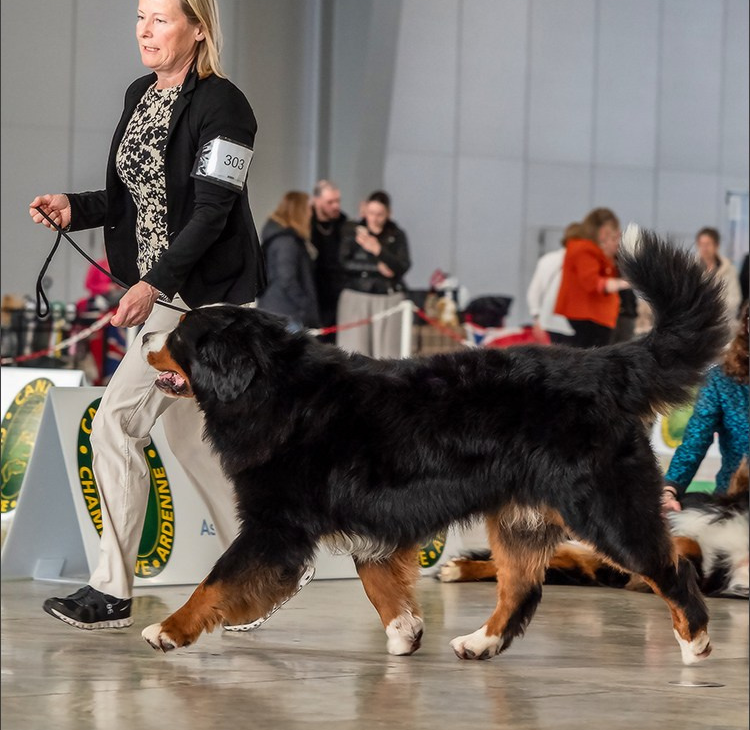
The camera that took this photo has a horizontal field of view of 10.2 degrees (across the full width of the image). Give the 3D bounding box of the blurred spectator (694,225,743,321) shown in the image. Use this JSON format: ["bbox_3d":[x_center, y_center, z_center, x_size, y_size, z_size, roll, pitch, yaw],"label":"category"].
[{"bbox_3d":[2.675,-0.301,34.007,0.500,1.615,0.340,2,1,9],"label":"blurred spectator"}]

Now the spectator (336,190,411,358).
[{"bbox_3d":[-0.026,-0.341,28.207,0.500,1.652,0.360,2,1,12],"label":"spectator"}]

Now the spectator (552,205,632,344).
[{"bbox_3d":[1.448,-0.271,28.507,0.460,1.587,0.500,2,1,16],"label":"spectator"}]

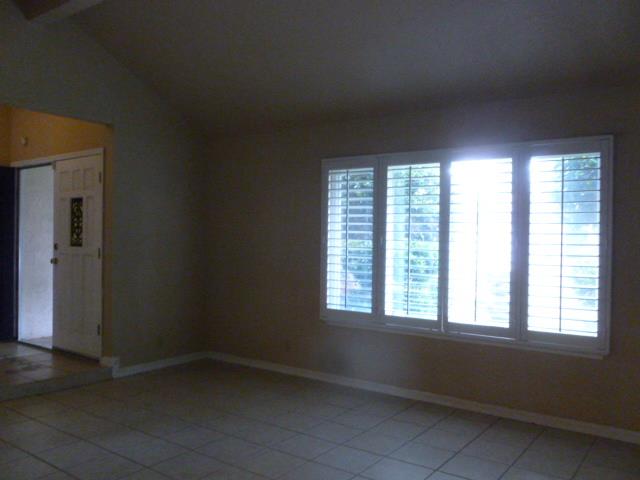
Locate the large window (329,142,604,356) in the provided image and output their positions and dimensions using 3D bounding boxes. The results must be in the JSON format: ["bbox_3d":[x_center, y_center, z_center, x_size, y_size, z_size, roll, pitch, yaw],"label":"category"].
[{"bbox_3d":[1.001,0.019,4.263,2.472,1.536,0.120,1,0,37],"label":"large window"}]

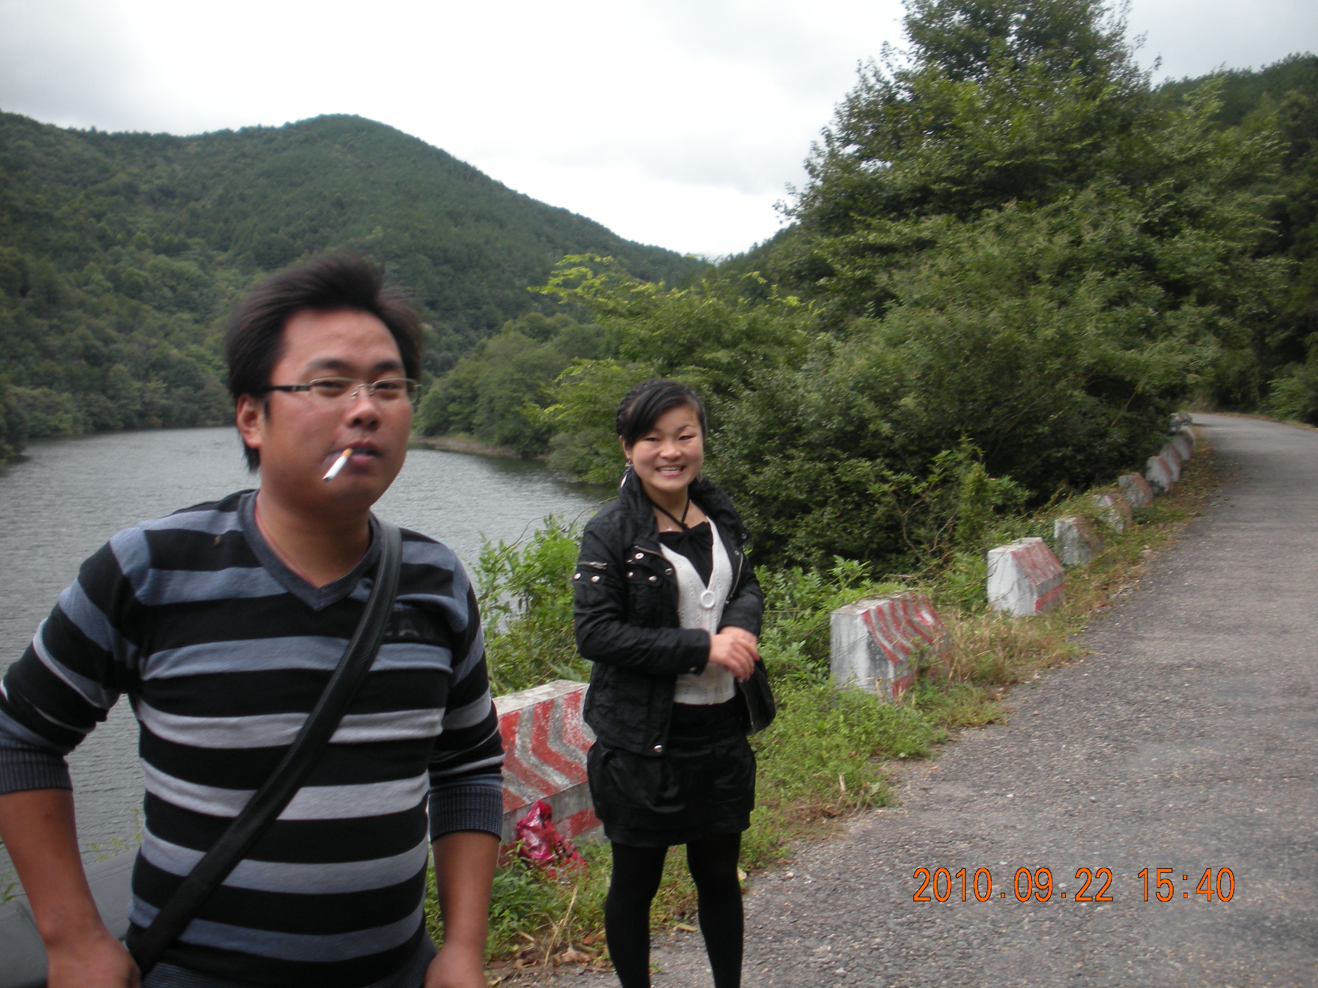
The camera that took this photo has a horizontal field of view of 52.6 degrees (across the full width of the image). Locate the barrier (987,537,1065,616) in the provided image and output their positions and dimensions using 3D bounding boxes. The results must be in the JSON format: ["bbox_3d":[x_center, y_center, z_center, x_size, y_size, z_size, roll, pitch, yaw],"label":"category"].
[{"bbox_3d":[3.028,0.678,10.931,0.363,0.503,1.136,2,4,28],"label":"barrier"}]

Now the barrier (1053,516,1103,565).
[{"bbox_3d":[4.493,0.513,14.231,0.363,0.503,1.136,1,3,24],"label":"barrier"}]

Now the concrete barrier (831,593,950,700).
[{"bbox_3d":[1.365,0.889,7.780,0.363,0.503,1.136,2,3,27],"label":"concrete barrier"}]

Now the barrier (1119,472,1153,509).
[{"bbox_3d":[7.434,-0.049,20.747,0.363,0.503,1.136,2,4,26],"label":"barrier"}]

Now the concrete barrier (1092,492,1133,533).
[{"bbox_3d":[5.976,0.254,17.519,0.363,0.503,1.136,2,4,26],"label":"concrete barrier"}]

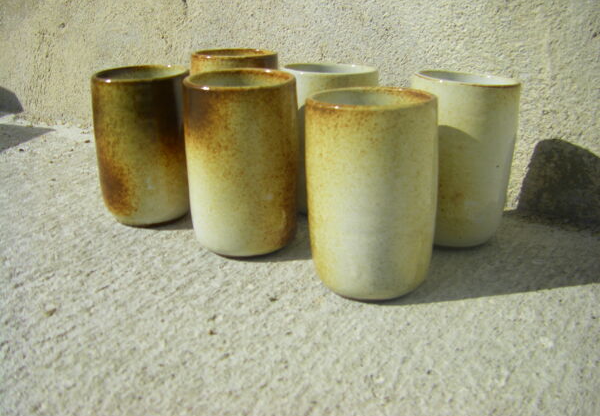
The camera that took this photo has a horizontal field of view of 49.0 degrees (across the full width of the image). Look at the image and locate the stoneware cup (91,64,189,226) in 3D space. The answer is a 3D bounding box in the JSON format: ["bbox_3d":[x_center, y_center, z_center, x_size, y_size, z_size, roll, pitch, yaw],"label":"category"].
[{"bbox_3d":[-0.120,-0.050,0.515,0.076,0.112,0.076,-4,21,-13],"label":"stoneware cup"}]

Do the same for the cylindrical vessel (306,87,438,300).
[{"bbox_3d":[0.043,-0.010,0.401,0.078,0.115,0.078,1,20,6],"label":"cylindrical vessel"}]

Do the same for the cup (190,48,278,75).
[{"bbox_3d":[-0.058,-0.082,0.597,0.078,0.116,0.078,-2,20,-5],"label":"cup"}]

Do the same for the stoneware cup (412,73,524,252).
[{"bbox_3d":[0.113,-0.036,0.477,0.078,0.115,0.078,6,20,13],"label":"stoneware cup"}]

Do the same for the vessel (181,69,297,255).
[{"bbox_3d":[-0.040,-0.032,0.458,0.077,0.117,0.077,0,21,0],"label":"vessel"}]

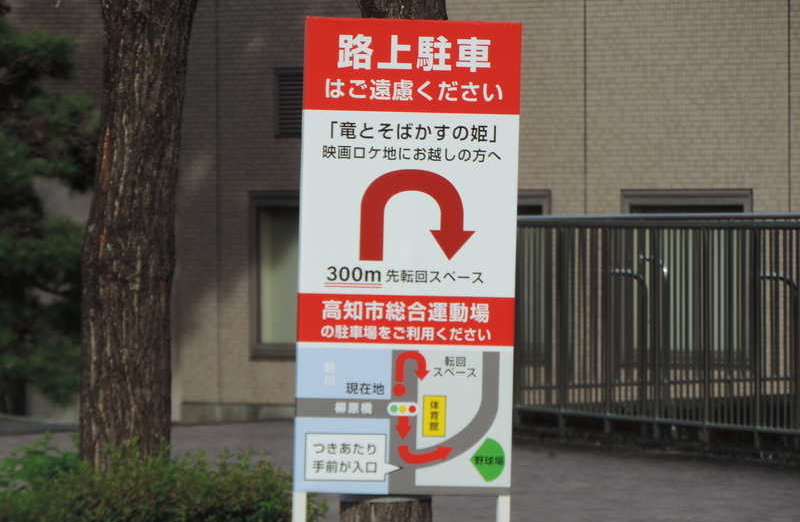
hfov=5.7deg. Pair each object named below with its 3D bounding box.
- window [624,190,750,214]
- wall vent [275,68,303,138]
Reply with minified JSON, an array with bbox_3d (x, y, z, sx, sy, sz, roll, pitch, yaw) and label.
[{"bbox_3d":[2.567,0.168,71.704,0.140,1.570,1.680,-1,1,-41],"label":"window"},{"bbox_3d":[-0.870,-1.485,75.577,0.100,0.650,0.860,-1,1,-41],"label":"wall vent"}]

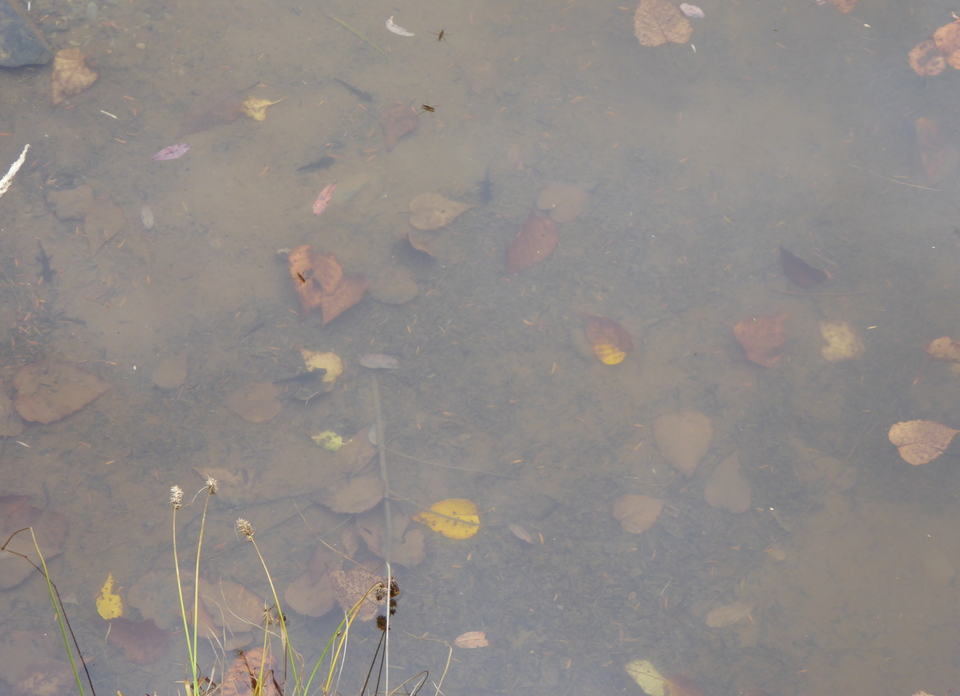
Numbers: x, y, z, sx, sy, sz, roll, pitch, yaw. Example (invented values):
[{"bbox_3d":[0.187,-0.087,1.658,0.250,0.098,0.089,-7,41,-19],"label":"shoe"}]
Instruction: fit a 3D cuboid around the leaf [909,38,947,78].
[{"bbox_3d":[0.558,-0.361,2.728,0.049,0.010,0.066,13,55,9],"label":"leaf"}]

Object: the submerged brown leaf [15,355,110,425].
[{"bbox_3d":[-0.472,0.042,2.455,0.108,0.012,0.095,0,49,0],"label":"submerged brown leaf"}]

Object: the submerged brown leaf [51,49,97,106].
[{"bbox_3d":[-0.518,-0.352,2.796,0.056,0.015,0.104,-8,49,-7],"label":"submerged brown leaf"}]

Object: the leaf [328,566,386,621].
[{"bbox_3d":[-0.135,0.260,2.351,0.076,0.010,0.052,28,59,19],"label":"leaf"}]

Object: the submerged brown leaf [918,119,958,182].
[{"bbox_3d":[0.542,-0.236,2.627,0.036,0.015,0.100,1,52,1],"label":"submerged brown leaf"}]

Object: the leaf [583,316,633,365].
[{"bbox_3d":[0.139,-0.012,2.369,0.040,0.015,0.073,-15,52,-12],"label":"leaf"}]

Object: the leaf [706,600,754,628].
[{"bbox_3d":[0.259,0.270,2.260,0.055,0.008,0.023,-25,54,-20],"label":"leaf"}]

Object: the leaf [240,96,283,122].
[{"bbox_3d":[-0.261,-0.293,2.671,0.057,0.012,0.043,-13,53,-10],"label":"leaf"}]

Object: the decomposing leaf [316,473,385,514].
[{"bbox_3d":[-0.138,0.157,2.322,0.071,0.008,0.046,-6,52,-5],"label":"decomposing leaf"}]

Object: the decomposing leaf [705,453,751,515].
[{"bbox_3d":[0.266,0.142,2.334,0.050,0.008,0.081,7,52,5],"label":"decomposing leaf"}]

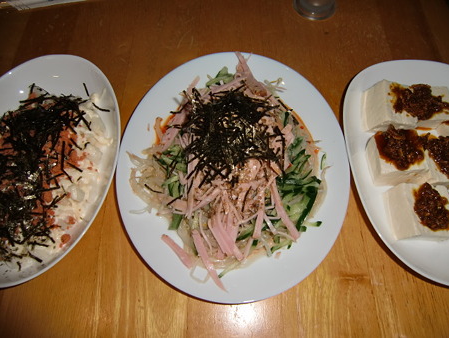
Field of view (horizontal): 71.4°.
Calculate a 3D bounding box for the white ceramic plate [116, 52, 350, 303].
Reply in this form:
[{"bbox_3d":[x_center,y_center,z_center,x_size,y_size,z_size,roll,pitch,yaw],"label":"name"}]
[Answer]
[{"bbox_3d":[0.008,-0.007,0.333,0.235,0.032,0.277,-2,65,2],"label":"white ceramic plate"}]

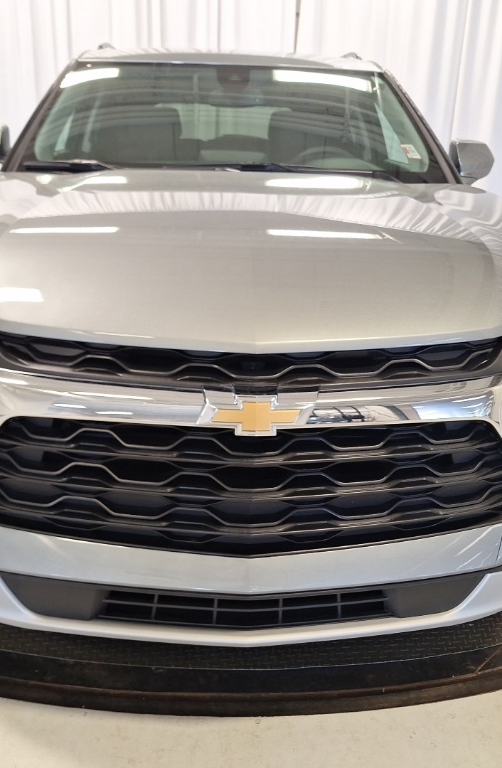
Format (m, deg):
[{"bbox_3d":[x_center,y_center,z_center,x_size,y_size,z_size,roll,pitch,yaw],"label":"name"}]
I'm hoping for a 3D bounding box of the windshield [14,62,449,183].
[{"bbox_3d":[-0.062,-1.017,2.596,1.520,0.170,0.810,0,52,-3],"label":"windshield"}]

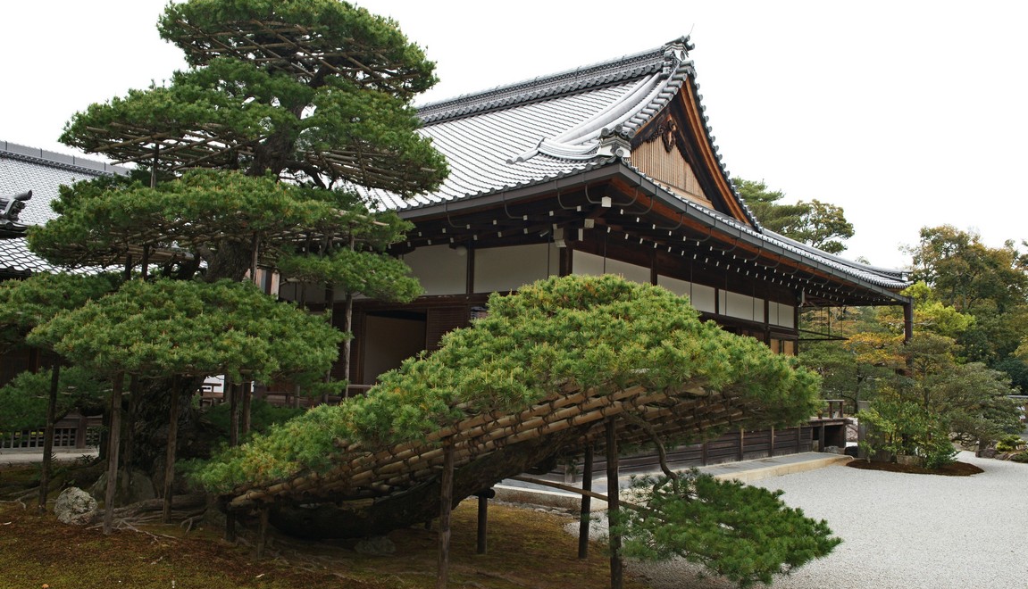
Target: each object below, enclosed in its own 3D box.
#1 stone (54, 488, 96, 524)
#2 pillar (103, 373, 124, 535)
[{"bbox_3d":[-4.615,2.232,9.017,0.451,0.383,0.360,2,-6,0],"label":"stone"},{"bbox_3d":[-4.014,1.580,8.613,0.084,1.600,0.084,4,-7,-24],"label":"pillar"}]

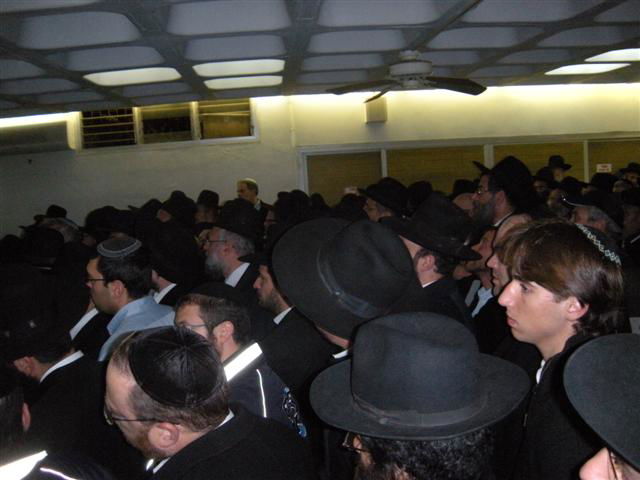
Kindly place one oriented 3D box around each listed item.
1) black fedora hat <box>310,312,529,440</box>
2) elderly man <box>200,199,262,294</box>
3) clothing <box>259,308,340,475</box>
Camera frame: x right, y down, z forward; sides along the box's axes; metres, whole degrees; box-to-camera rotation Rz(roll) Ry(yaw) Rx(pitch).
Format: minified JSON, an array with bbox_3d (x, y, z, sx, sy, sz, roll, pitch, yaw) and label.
[{"bbox_3d":[0.149,0.196,1.030,0.350,0.147,0.315,2,9,38],"label":"black fedora hat"},{"bbox_3d":[-0.325,0.690,2.830,0.360,1.720,0.500,-2,7,12],"label":"elderly man"},{"bbox_3d":[-0.075,0.580,2.120,0.320,0.750,0.480,-1,7,15],"label":"clothing"}]

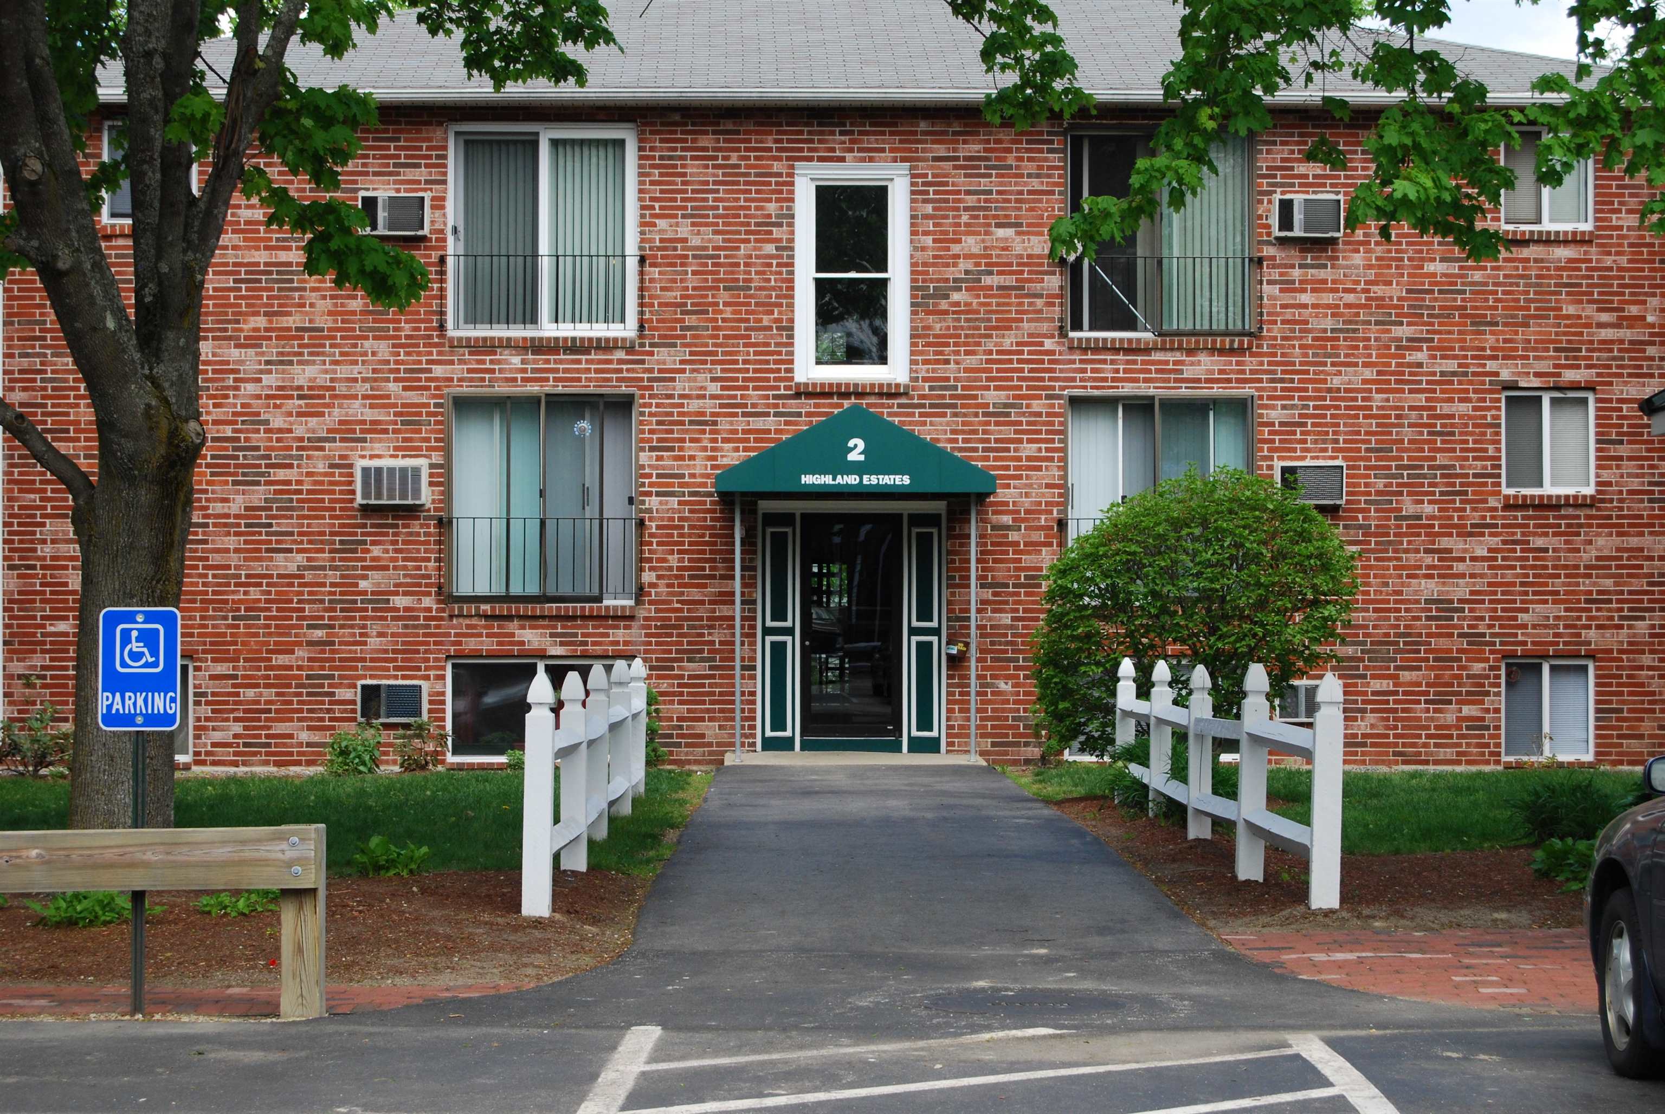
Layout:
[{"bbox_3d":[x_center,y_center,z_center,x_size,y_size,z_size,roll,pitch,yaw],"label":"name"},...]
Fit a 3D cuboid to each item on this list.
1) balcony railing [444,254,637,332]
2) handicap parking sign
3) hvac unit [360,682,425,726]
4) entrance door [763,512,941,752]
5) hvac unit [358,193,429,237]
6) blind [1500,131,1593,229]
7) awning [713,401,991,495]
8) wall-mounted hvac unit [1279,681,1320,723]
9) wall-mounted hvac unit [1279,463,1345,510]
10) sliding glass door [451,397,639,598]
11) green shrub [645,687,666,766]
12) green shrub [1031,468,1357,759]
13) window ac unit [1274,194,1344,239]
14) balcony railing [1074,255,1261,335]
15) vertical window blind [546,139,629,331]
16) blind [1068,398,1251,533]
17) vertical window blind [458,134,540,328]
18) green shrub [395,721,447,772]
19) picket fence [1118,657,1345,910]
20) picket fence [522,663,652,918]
[{"bbox_3d":[-2.802,-2.532,36.514,1.920,0.770,0.100,0,-1,-1],"label":"balcony railing"},{"bbox_3d":[-2.589,0.421,14.200,0.305,0.457,0.012,0,-2,-1],"label":"handicap parking sign"},{"bbox_3d":[-4.213,1.395,36.380,0.660,0.400,0.420,0,-1,0],"label":"hvac unit"},{"bbox_3d":[0.181,0.688,36.520,1.790,2.380,0.120,0,-1,0],"label":"entrance door"},{"bbox_3d":[-4.169,-3.245,36.265,0.679,0.409,0.350,0,-2,-1],"label":"hvac unit"},{"bbox_3d":[6.868,-3.632,36.540,0.840,0.916,0.050,0,-2,-1],"label":"blind"},{"bbox_3d":[0.214,-0.985,35.670,2.587,0.826,1.250,0,-2,-1],"label":"awning"},{"bbox_3d":[4.574,1.395,36.380,0.660,0.400,0.420,0,-1,0],"label":"wall-mounted hvac unit"},{"bbox_3d":[4.587,-0.698,36.380,0.660,0.400,0.420,0,-1,0],"label":"wall-mounted hvac unit"},{"bbox_3d":[-2.797,-0.577,36.603,1.830,2.020,0.130,0,-1,-1],"label":"sliding glass door"},{"bbox_3d":[-1.737,1.589,35.700,0.380,0.760,0.380,0,-2,-1],"label":"green shrub"},{"bbox_3d":[3.289,0.575,34.600,2.930,2.720,2.600,0,-1,-1],"label":"green shrub"},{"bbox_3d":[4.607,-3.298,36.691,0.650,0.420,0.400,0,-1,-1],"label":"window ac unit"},{"bbox_3d":[3.183,-2.531,36.583,1.900,0.770,0.100,0,-1,-1],"label":"balcony railing"},{"bbox_3d":[-2.375,-3.149,36.778,0.790,1.850,0.080,0,-1,-1],"label":"vertical window blind"},{"bbox_3d":[3.154,-0.564,36.600,1.780,1.920,0.090,0,-1,0],"label":"blind"},{"bbox_3d":[-3.218,-3.135,36.620,0.790,1.880,0.090,0,-1,0],"label":"vertical window blind"},{"bbox_3d":[-3.915,1.799,36.100,0.520,0.510,0.450,0,-1,0],"label":"green shrub"},{"bbox_3d":[2.378,1.276,24.174,0.180,1.300,10.200,0,-2,-1],"label":"picket fence"},{"bbox_3d":[-1.528,1.273,24.900,0.160,1.210,12.100,0,-1,-1],"label":"picket fence"}]

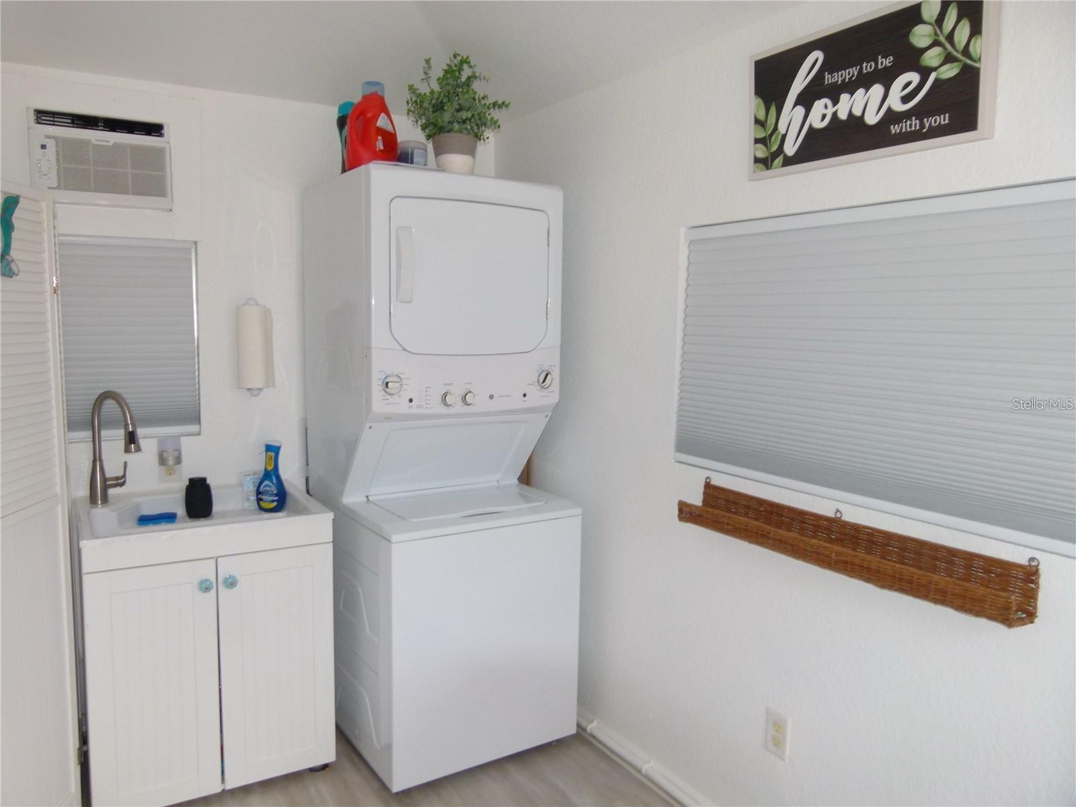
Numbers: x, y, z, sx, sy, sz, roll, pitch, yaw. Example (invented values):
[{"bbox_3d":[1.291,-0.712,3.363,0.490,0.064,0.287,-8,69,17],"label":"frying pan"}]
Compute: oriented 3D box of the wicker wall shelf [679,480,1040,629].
[{"bbox_3d":[0.690,0.319,1.858,0.100,0.125,0.905,-3,7,-33],"label":"wicker wall shelf"}]

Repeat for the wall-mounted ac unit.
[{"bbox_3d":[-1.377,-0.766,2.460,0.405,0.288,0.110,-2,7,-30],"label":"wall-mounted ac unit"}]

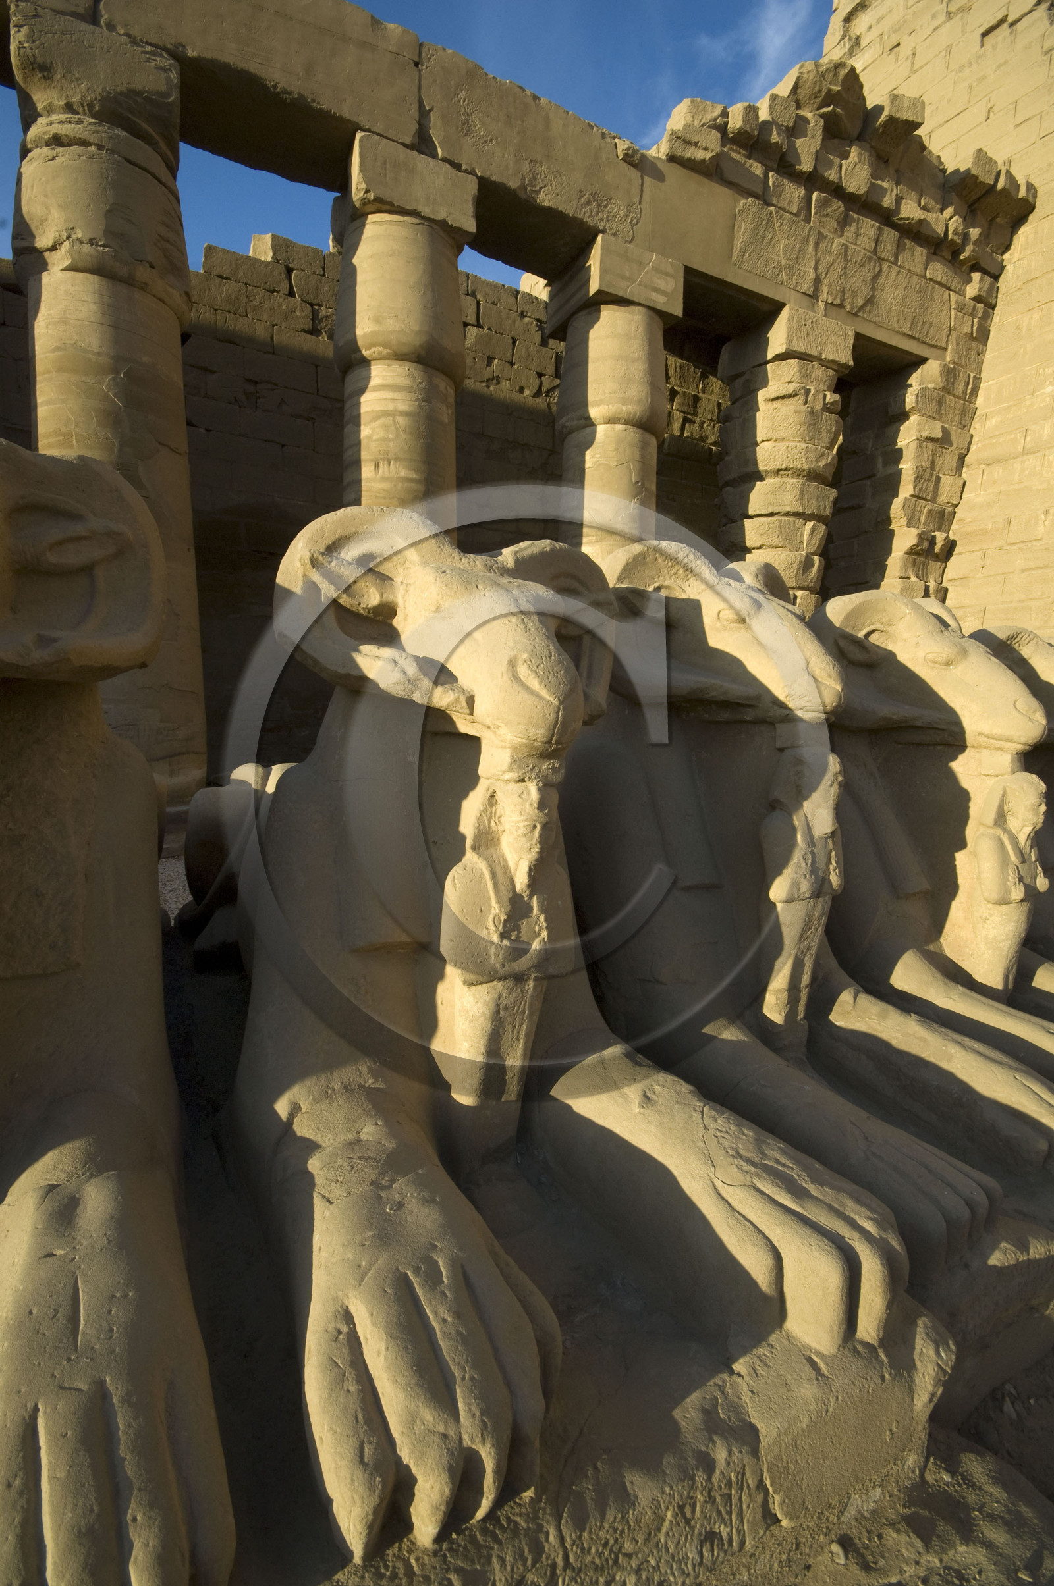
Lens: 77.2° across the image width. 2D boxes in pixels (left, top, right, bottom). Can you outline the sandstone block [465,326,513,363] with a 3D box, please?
[{"bbox_3d":[-0.932,-9.722,14.565,0.970,0.466,0.630,-2,9,-26],"label":"sandstone block"}]

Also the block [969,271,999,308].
[{"bbox_3d":[9.535,-10.573,14.077,0.630,0.485,0.563,-2,9,-26],"label":"block"}]

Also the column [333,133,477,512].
[{"bbox_3d":[-2.122,-4.460,11.168,2.112,9.744,2.112,-3,12,-27],"label":"column"}]

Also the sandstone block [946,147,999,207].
[{"bbox_3d":[8.770,-12.252,13.254,0.698,0.475,0.795,-2,9,-26],"label":"sandstone block"}]

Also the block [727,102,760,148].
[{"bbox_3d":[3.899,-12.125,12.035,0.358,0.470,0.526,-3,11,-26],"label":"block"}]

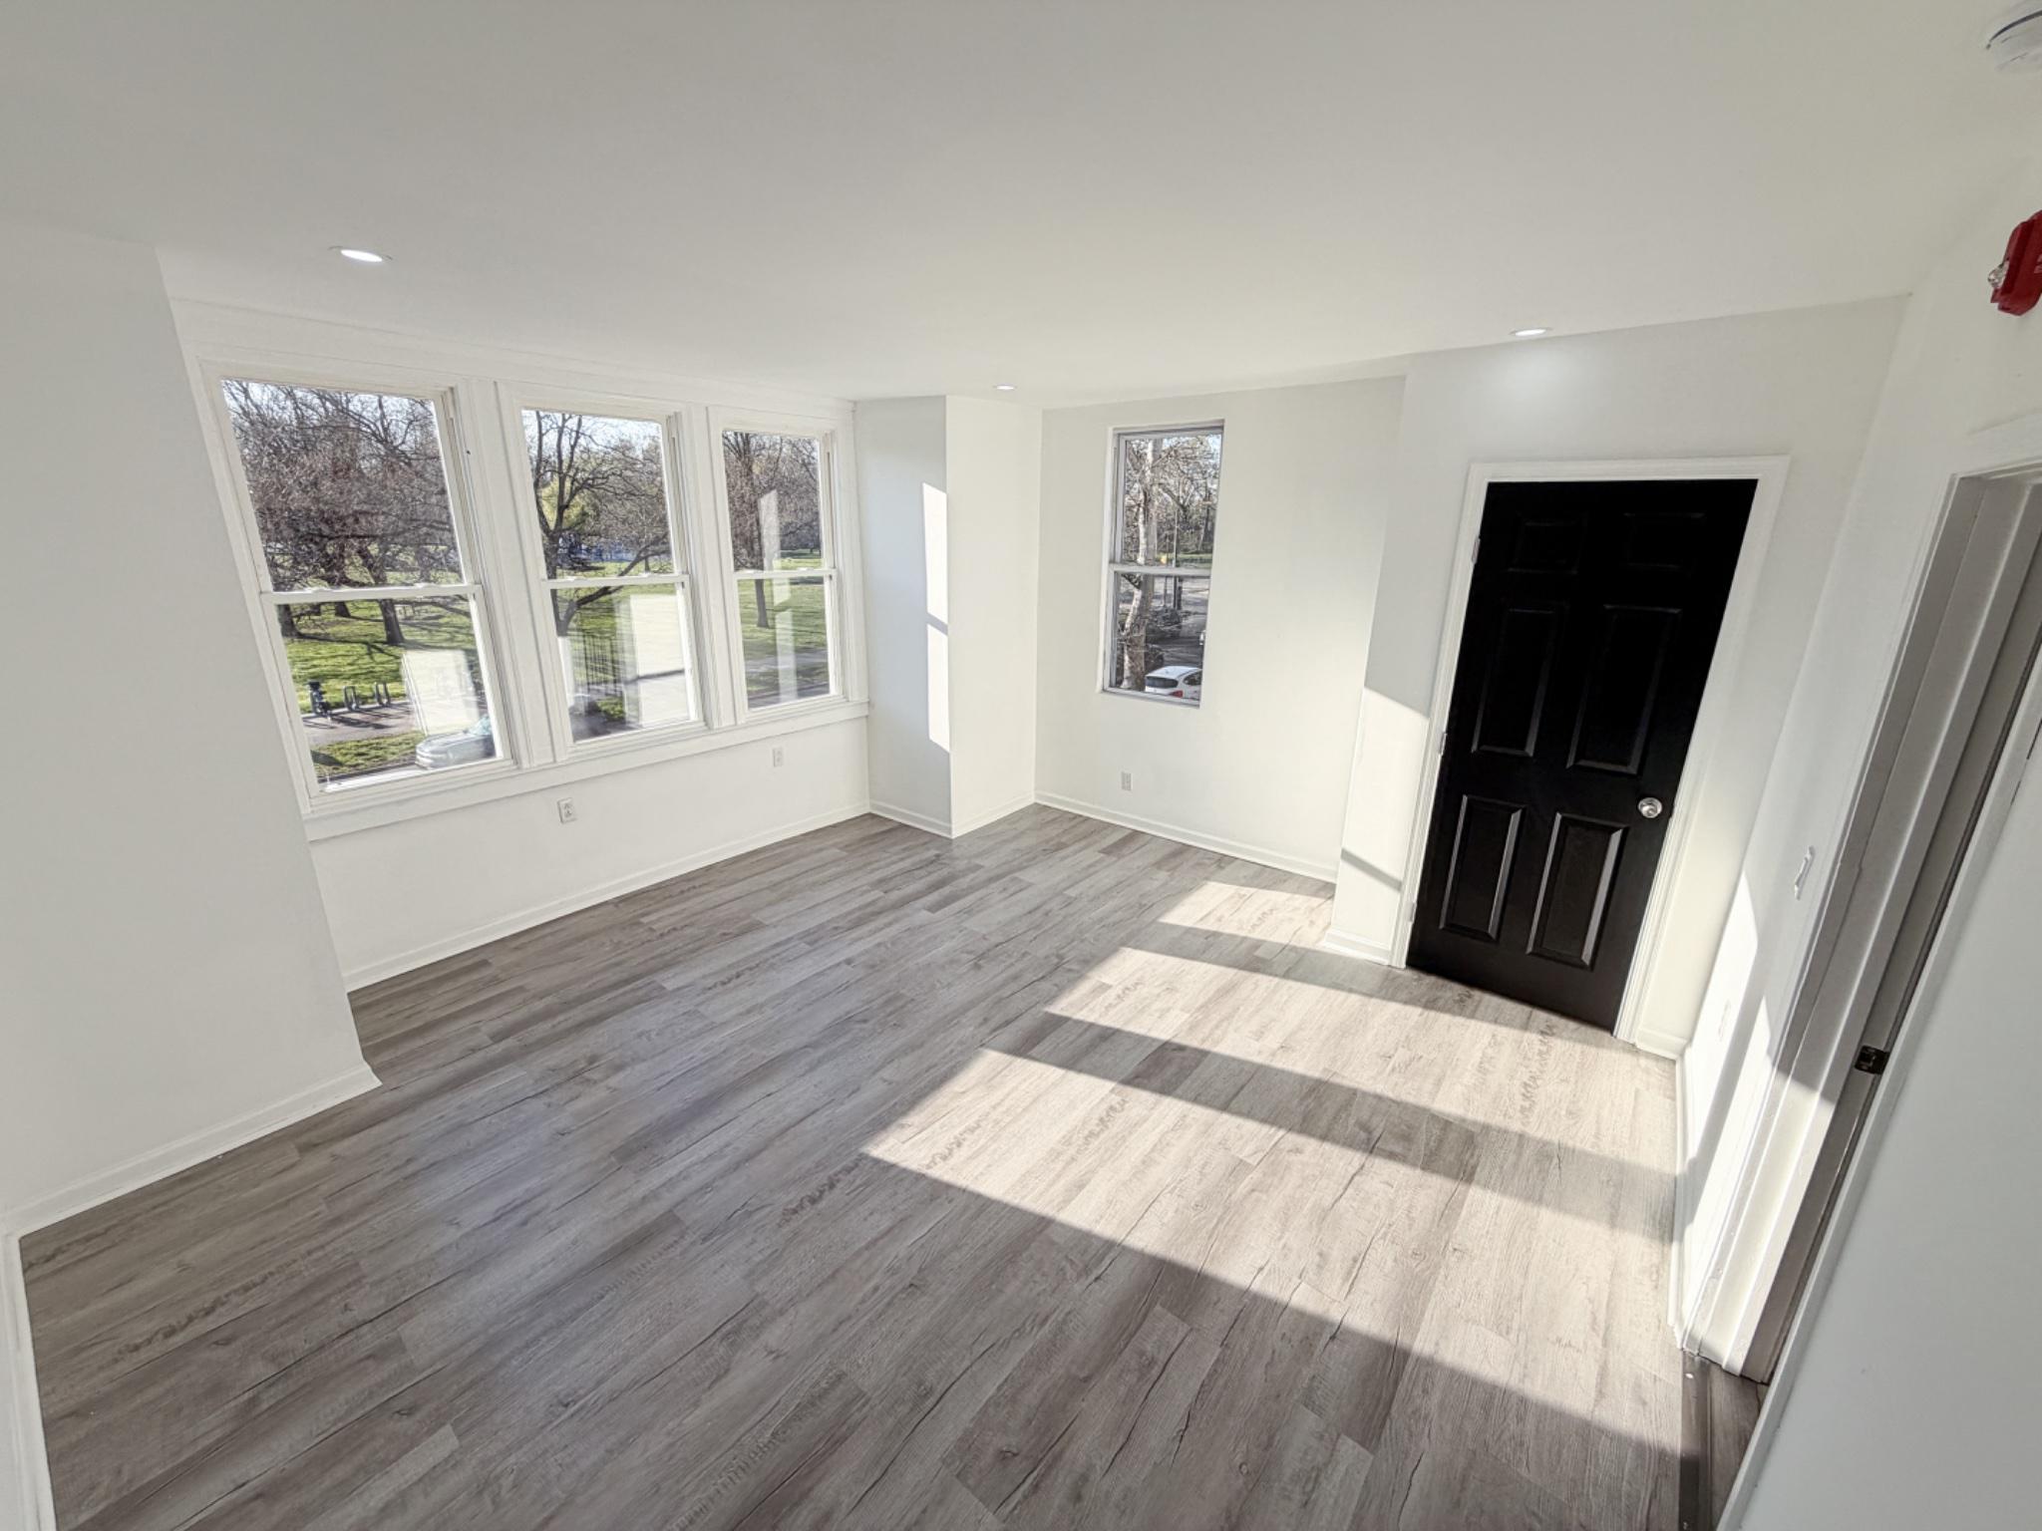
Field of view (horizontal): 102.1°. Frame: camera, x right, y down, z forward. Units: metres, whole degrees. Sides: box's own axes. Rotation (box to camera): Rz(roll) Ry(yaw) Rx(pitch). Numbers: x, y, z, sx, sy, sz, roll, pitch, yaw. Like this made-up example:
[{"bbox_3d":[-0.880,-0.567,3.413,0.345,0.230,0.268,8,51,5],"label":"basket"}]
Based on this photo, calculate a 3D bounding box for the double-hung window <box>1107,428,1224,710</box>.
[{"bbox_3d":[0.802,-1.143,4.787,0.705,1.554,0.095,14,21,36],"label":"double-hung window"}]

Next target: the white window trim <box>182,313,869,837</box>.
[{"bbox_3d":[-1.875,-0.872,3.936,0.076,1.818,2.936,14,21,36],"label":"white window trim"}]

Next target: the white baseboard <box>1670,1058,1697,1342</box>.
[{"bbox_3d":[2.018,1.207,2.524,0.020,0.086,1.387,14,21,36],"label":"white baseboard"}]

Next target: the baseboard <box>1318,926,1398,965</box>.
[{"bbox_3d":[1.537,0.826,3.760,0.287,0.086,0.020,14,21,36],"label":"baseboard"}]

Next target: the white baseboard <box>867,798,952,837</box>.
[{"bbox_3d":[-0.706,0.337,5.270,0.728,0.086,0.020,14,21,36],"label":"white baseboard"}]

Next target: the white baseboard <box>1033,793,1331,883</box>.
[{"bbox_3d":[0.966,0.424,5.062,2.195,0.086,0.020,14,21,36],"label":"white baseboard"}]

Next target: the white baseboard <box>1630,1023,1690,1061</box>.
[{"bbox_3d":[2.395,1.039,3.096,0.137,0.086,0.020,14,21,36],"label":"white baseboard"}]

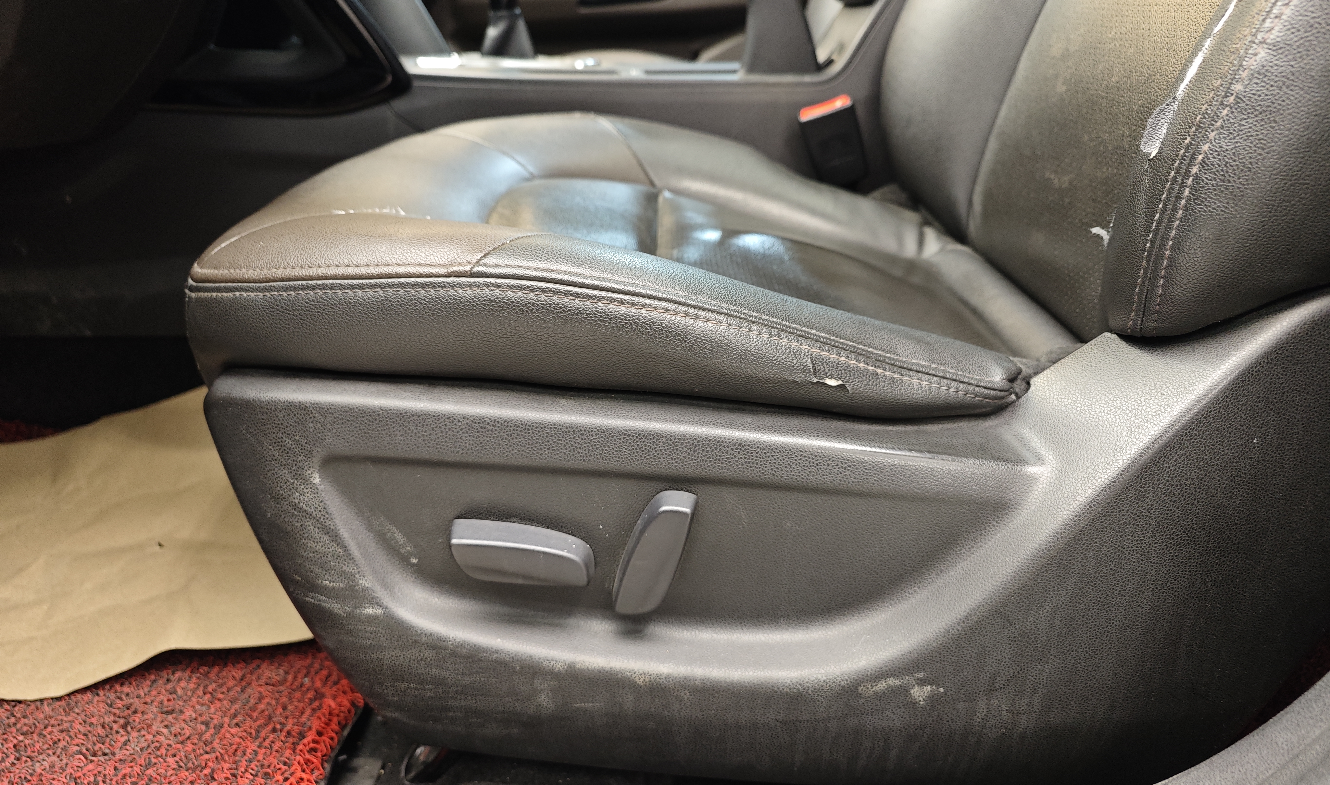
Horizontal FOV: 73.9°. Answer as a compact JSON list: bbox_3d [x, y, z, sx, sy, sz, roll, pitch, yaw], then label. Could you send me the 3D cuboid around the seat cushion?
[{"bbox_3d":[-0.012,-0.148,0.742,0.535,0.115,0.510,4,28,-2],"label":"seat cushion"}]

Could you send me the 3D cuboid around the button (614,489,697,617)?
[{"bbox_3d":[-0.006,0.105,0.572,0.032,0.084,0.023,23,15,-6],"label":"button"}]

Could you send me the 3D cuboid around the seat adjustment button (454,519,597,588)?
[{"bbox_3d":[-0.092,0.106,0.572,0.088,0.028,0.023,5,16,-1],"label":"seat adjustment button"}]

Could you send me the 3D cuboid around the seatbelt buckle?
[{"bbox_3d":[0.179,-0.269,0.950,0.056,0.078,0.024,-16,35,9],"label":"seatbelt buckle"}]

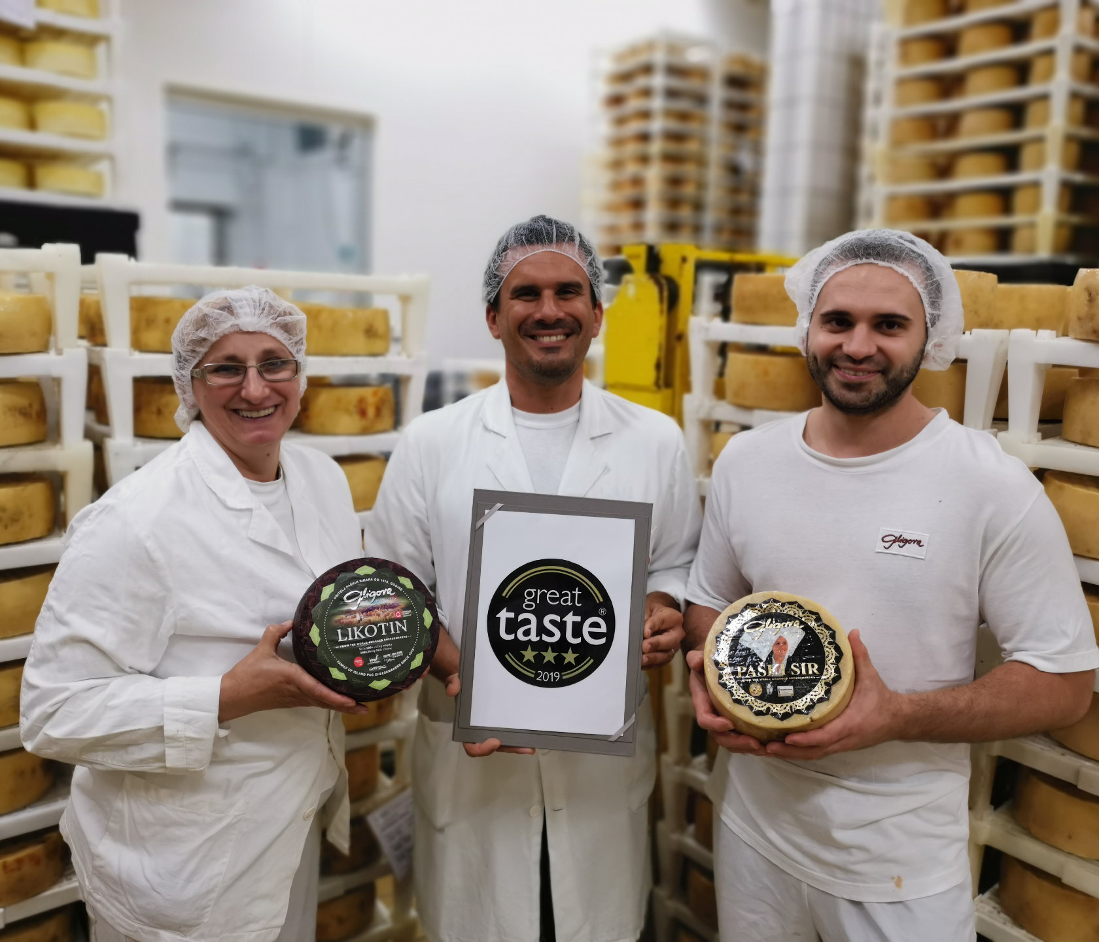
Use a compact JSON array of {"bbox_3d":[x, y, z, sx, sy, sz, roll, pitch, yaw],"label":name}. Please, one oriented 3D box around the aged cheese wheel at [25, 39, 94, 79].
[{"bbox_3d":[-1.333,-1.127,2.664,0.176,0.077,0.176,2,10,0],"label":"aged cheese wheel"}]

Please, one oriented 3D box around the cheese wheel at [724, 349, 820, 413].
[{"bbox_3d":[0.395,-0.155,1.660,0.185,0.089,0.185,2,10,0],"label":"cheese wheel"}]

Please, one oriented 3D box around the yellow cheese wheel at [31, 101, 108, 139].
[{"bbox_3d":[-1.307,-0.944,2.672,0.174,0.089,0.174,-3,12,-25],"label":"yellow cheese wheel"}]

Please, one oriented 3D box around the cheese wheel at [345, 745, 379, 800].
[{"bbox_3d":[-0.425,0.557,1.900,0.185,0.087,0.185,2,10,0],"label":"cheese wheel"}]

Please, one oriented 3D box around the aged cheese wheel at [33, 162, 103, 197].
[{"bbox_3d":[-1.325,-0.790,2.700,0.174,0.089,0.174,-3,12,-25],"label":"aged cheese wheel"}]

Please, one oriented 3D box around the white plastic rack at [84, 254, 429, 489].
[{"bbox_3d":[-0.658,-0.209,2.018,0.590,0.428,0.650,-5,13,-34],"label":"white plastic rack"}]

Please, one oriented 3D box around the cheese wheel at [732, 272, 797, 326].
[{"bbox_3d":[0.456,-0.329,1.909,0.189,0.099,0.189,4,11,13],"label":"cheese wheel"}]

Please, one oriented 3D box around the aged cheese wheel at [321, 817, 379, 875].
[{"bbox_3d":[-0.455,0.770,2.093,0.182,0.091,0.182,0,11,-12],"label":"aged cheese wheel"}]

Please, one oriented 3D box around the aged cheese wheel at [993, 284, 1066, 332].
[{"bbox_3d":[0.795,-0.276,1.713,0.182,0.091,0.182,7,11,24],"label":"aged cheese wheel"}]

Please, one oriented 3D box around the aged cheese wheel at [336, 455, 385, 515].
[{"bbox_3d":[-0.391,0.015,1.800,0.185,0.087,0.185,2,10,0],"label":"aged cheese wheel"}]

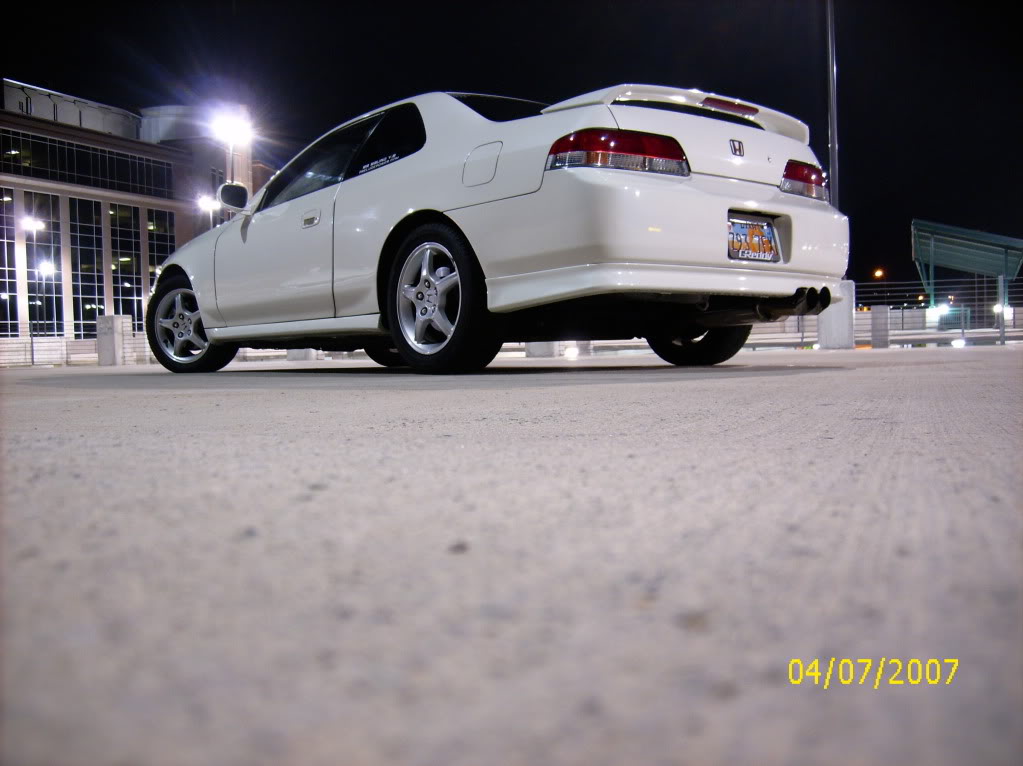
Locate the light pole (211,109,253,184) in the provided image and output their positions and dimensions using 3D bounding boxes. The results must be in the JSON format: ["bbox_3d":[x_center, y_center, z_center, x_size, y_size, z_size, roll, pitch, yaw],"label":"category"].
[{"bbox_3d":[-9.940,-5.020,34.100,0.500,8.700,1.400,0,2,29],"label":"light pole"}]

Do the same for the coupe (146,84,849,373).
[{"bbox_3d":[-0.493,-0.727,5.218,1.770,1.315,4.520,-3,2,-39],"label":"coupe"}]

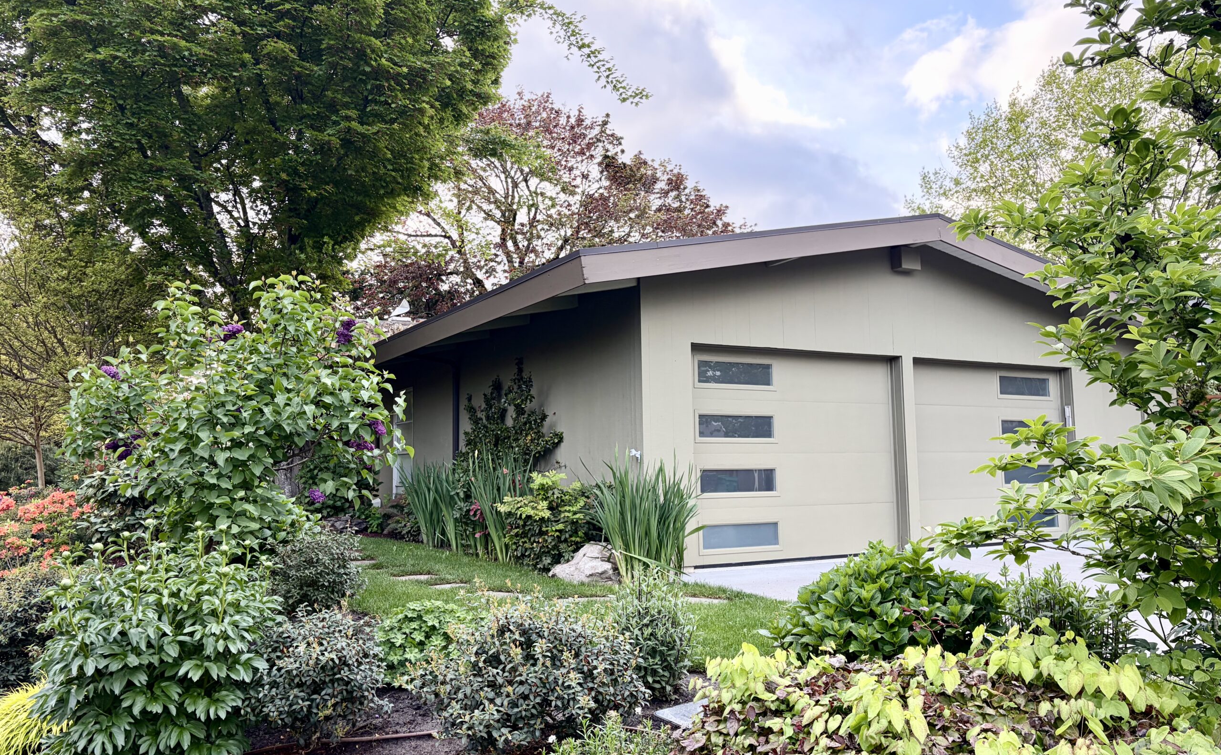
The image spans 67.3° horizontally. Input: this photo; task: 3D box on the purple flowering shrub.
[{"bbox_3d":[-2.606,0.496,6.400,2.300,2.430,2.100,-1,-6,0],"label":"purple flowering shrub"}]

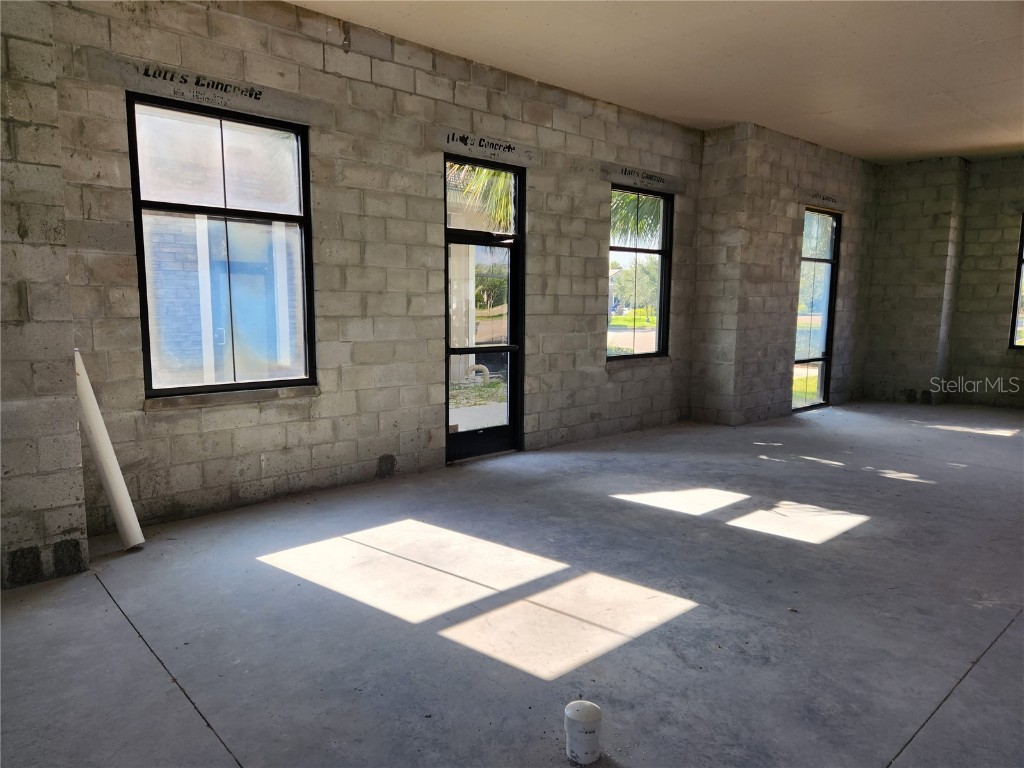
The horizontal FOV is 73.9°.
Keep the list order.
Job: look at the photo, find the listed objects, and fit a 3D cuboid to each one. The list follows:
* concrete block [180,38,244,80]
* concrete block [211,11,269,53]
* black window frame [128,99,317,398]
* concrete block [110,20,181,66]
[{"bbox_3d":[-2.080,-2.205,4.665,0.397,0.194,0.194,-6,9,-42],"label":"concrete block"},{"bbox_3d":[-1.915,-2.401,4.739,0.398,0.195,0.190,-6,9,-42],"label":"concrete block"},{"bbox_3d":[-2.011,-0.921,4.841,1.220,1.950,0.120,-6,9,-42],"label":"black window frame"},{"bbox_3d":[-2.366,-2.155,4.355,0.398,0.195,0.190,-6,9,-42],"label":"concrete block"}]

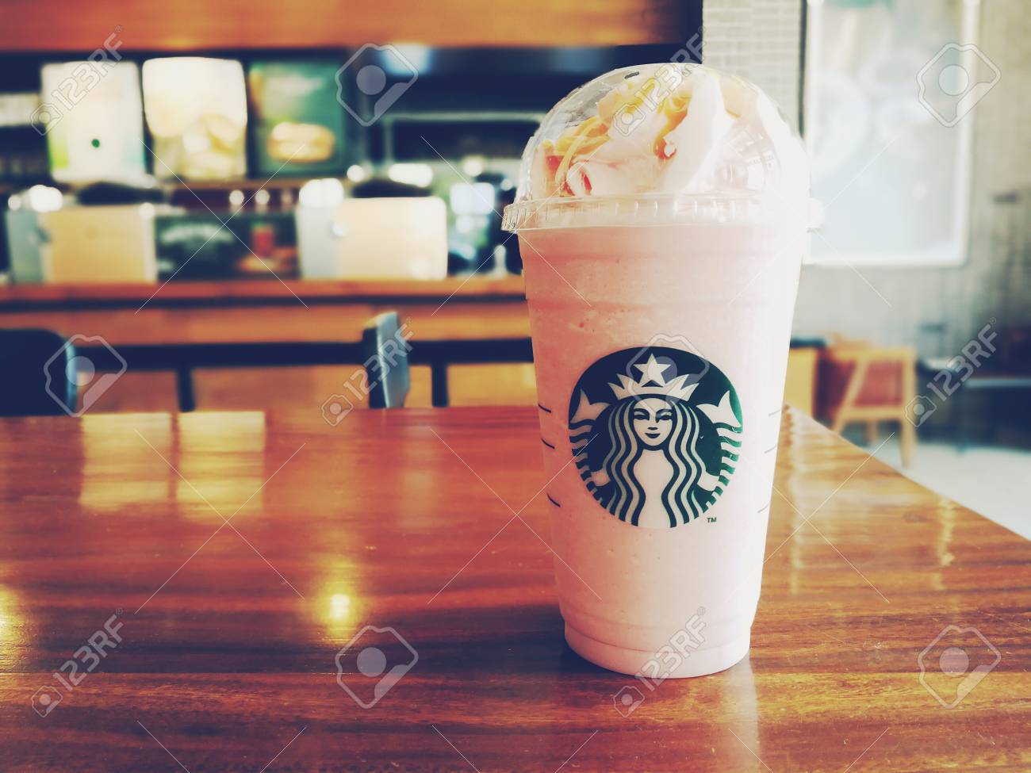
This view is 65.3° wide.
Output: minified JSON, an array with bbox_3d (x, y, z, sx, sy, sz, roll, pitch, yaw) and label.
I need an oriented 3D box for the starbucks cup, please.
[{"bbox_3d":[0.048,-0.007,0.271,0.102,0.193,0.102,-1,8,0],"label":"starbucks cup"}]

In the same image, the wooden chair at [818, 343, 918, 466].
[{"bbox_3d":[1.635,0.043,4.089,0.530,0.640,0.580,-1,8,-2],"label":"wooden chair"}]

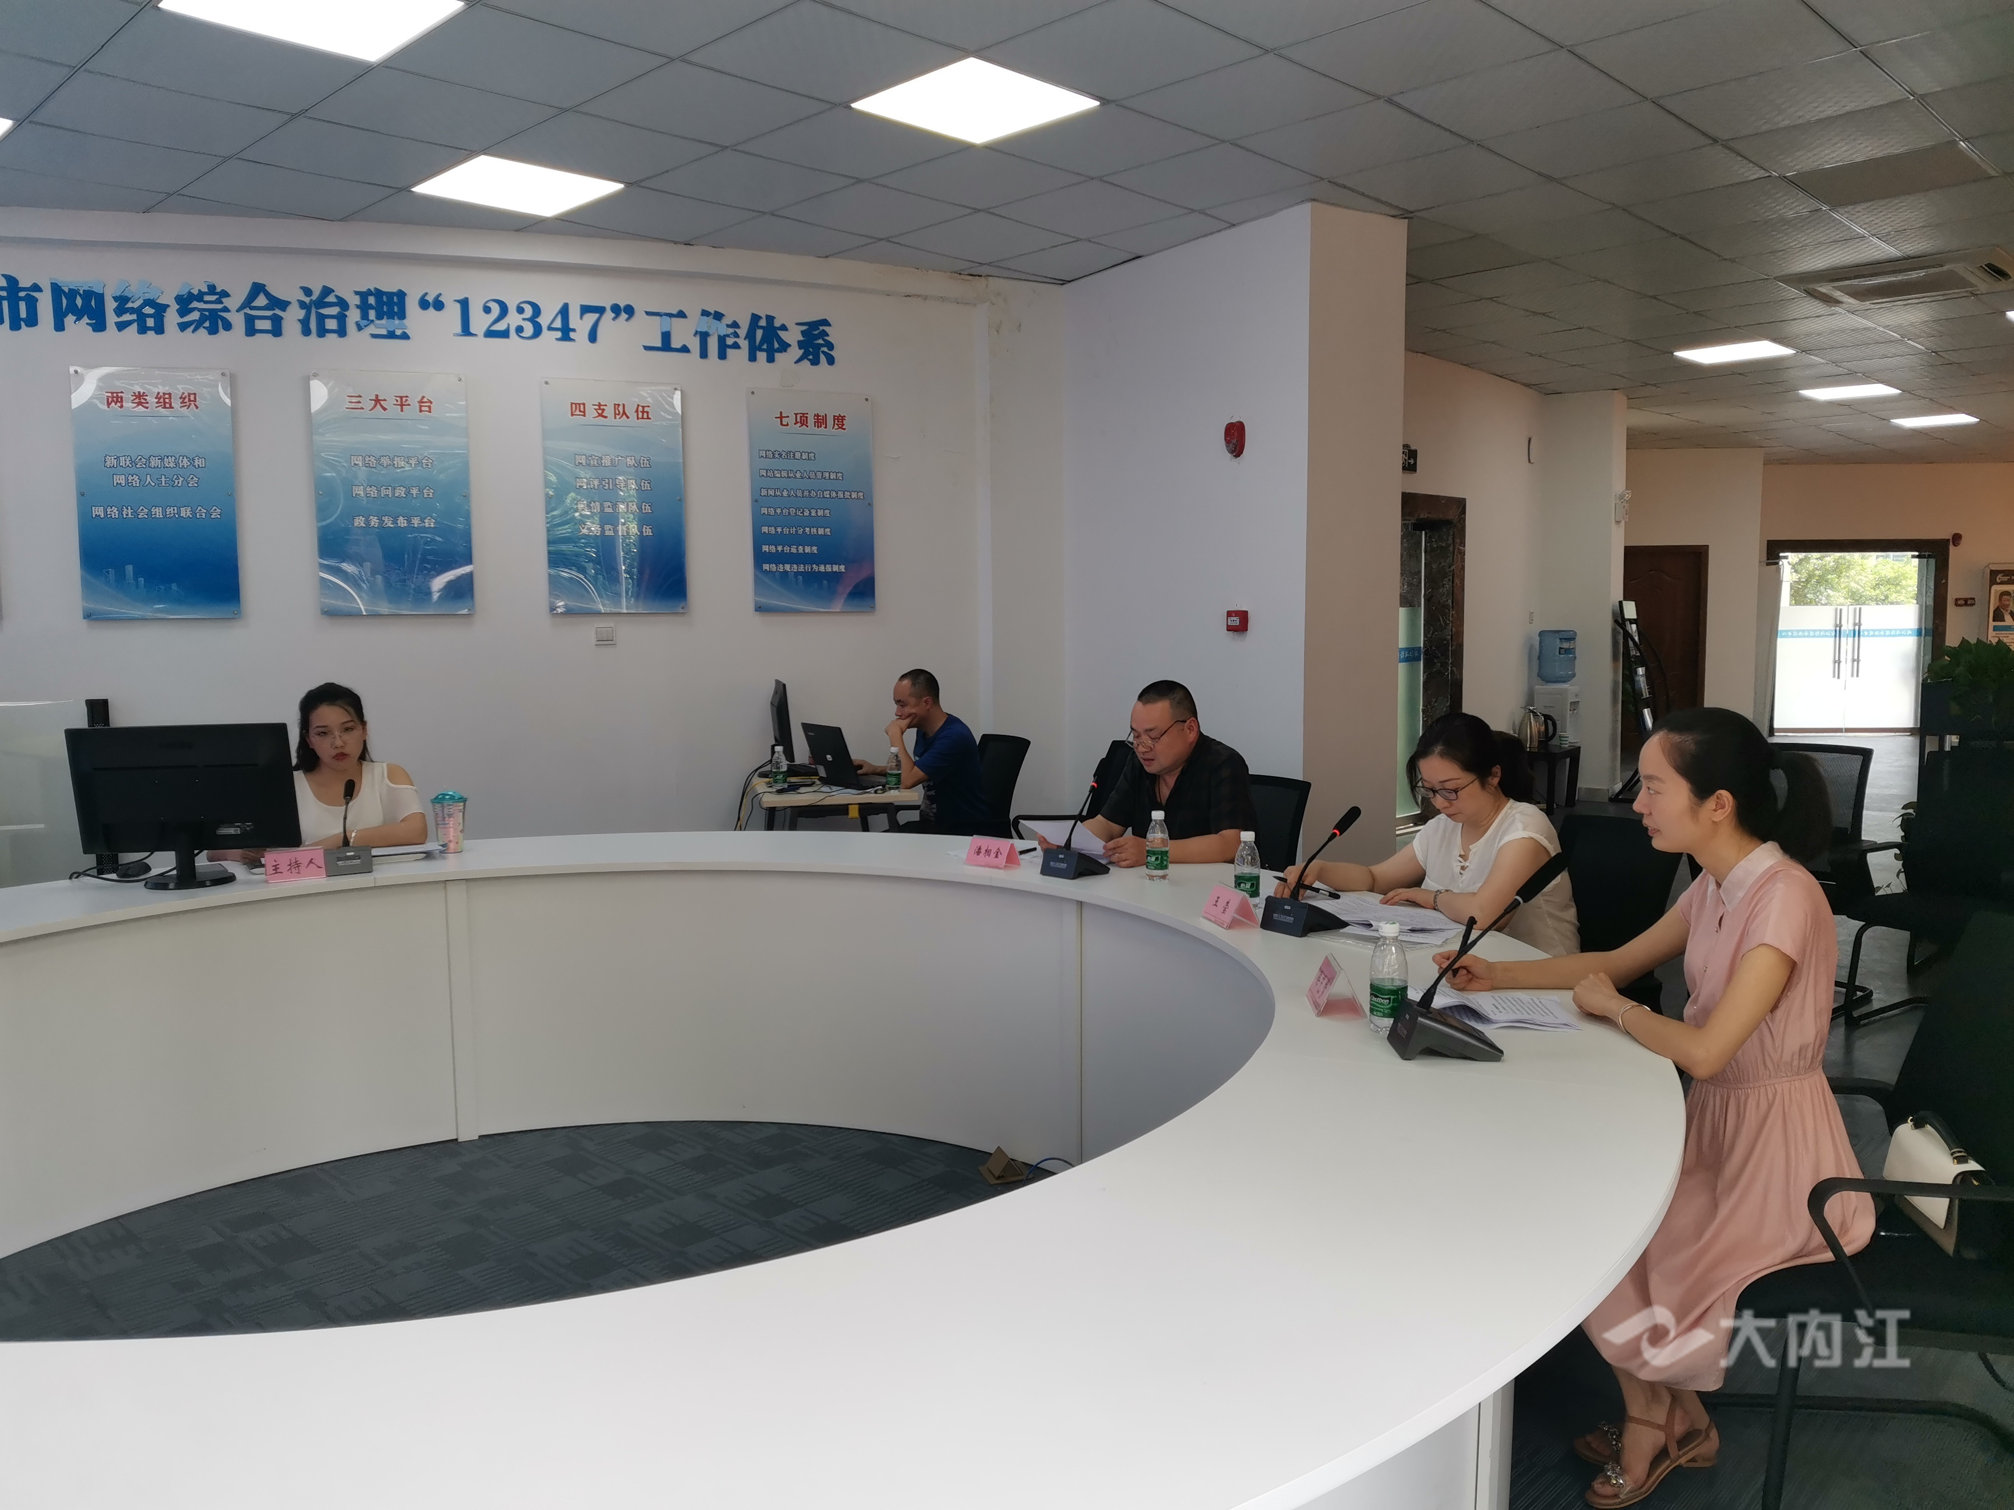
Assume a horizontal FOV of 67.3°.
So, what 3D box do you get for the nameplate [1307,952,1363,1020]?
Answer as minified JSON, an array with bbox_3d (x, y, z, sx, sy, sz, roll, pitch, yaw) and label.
[{"bbox_3d":[0.580,0.402,2.673,0.083,0.082,0.146,0,5,3],"label":"nameplate"}]

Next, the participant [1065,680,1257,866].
[{"bbox_3d":[0.481,0.408,4.379,0.570,1.240,0.680,4,7,44],"label":"participant"}]

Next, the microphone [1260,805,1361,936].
[{"bbox_3d":[0.713,0.260,3.424,0.263,0.256,0.120,-4,6,-36],"label":"microphone"}]

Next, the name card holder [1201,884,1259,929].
[{"bbox_3d":[0.505,0.335,3.420,0.080,0.082,0.146,-2,5,-15],"label":"name card holder"}]

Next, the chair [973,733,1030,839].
[{"bbox_3d":[-0.245,0.426,5.902,0.580,0.960,0.570,-3,6,-24],"label":"chair"}]

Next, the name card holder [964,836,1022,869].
[{"bbox_3d":[-0.038,0.273,4.305,0.150,0.082,0.078,4,7,38],"label":"name card holder"}]

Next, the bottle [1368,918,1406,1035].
[{"bbox_3d":[0.616,0.364,2.452,0.060,0.176,0.060,-1,5,0],"label":"bottle"}]

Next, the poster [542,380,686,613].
[{"bbox_3d":[-1.715,-1.122,6.649,0.584,0.995,0.020,-2,6,-19],"label":"poster"}]

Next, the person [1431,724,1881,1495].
[{"bbox_3d":[1.100,0.574,2.519,0.620,1.290,0.540,0,5,5],"label":"person"}]

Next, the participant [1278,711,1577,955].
[{"bbox_3d":[1.050,0.496,3.390,0.680,1.180,0.500,-3,5,-23],"label":"participant"}]

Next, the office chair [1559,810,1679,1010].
[{"bbox_3d":[1.186,0.624,3.599,0.590,0.935,0.560,-2,5,-18],"label":"office chair"}]

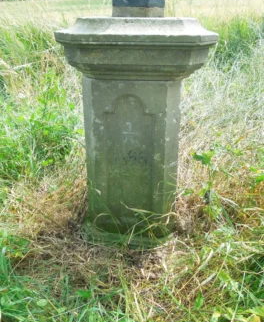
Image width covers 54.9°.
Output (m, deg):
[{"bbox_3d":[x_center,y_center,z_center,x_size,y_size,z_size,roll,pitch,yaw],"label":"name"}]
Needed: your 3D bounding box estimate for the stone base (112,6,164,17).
[{"bbox_3d":[0.035,-0.771,1.323,0.267,0.044,0.267,2,33,3],"label":"stone base"}]

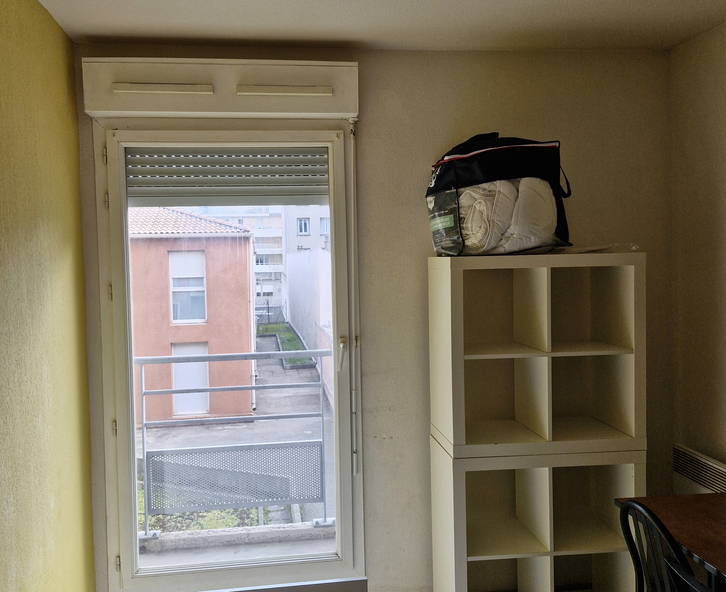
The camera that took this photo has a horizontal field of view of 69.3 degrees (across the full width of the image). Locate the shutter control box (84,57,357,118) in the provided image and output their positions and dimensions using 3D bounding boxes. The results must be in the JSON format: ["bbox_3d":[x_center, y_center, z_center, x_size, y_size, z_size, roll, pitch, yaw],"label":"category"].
[{"bbox_3d":[-0.590,-0.884,2.262,1.135,0.217,0.110,-1,2,-5],"label":"shutter control box"}]

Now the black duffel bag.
[{"bbox_3d":[0.566,-0.403,2.233,0.490,0.480,0.300,-2,2,-15],"label":"black duffel bag"}]

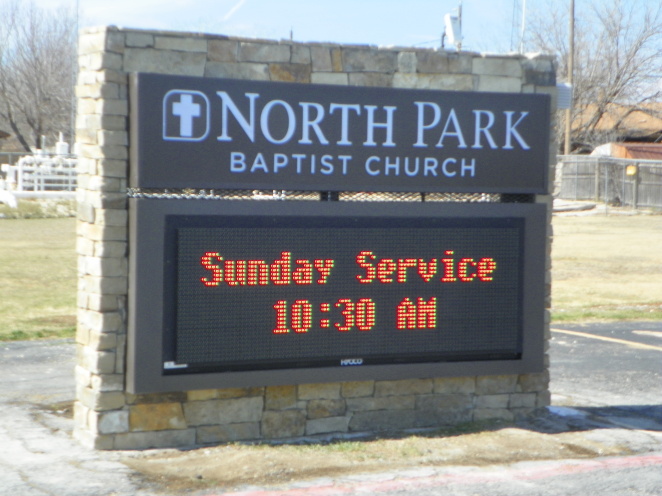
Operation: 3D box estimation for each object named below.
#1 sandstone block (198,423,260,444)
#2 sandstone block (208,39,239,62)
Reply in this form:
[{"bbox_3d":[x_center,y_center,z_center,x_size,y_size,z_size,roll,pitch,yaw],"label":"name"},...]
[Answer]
[{"bbox_3d":[-0.516,0.889,7.205,0.329,0.087,0.100,0,2,-27],"label":"sandstone block"},{"bbox_3d":[-0.536,-0.936,7.113,0.157,0.108,0.100,0,2,-27],"label":"sandstone block"}]

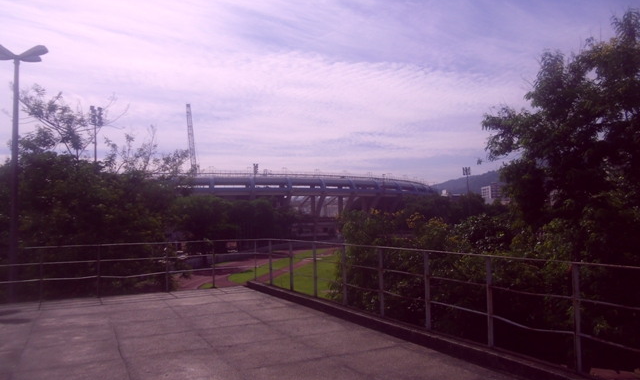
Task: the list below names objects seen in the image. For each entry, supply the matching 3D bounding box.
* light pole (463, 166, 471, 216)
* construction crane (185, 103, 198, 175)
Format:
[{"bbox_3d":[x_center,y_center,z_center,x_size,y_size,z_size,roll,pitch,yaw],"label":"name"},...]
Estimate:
[{"bbox_3d":[49.918,5.313,167.916,2.600,26.600,0.900,-3,-4,30],"label":"light pole"},{"bbox_3d":[-71.208,-11.677,281.190,14.000,73.900,10.000,-3,-4,30],"label":"construction crane"}]

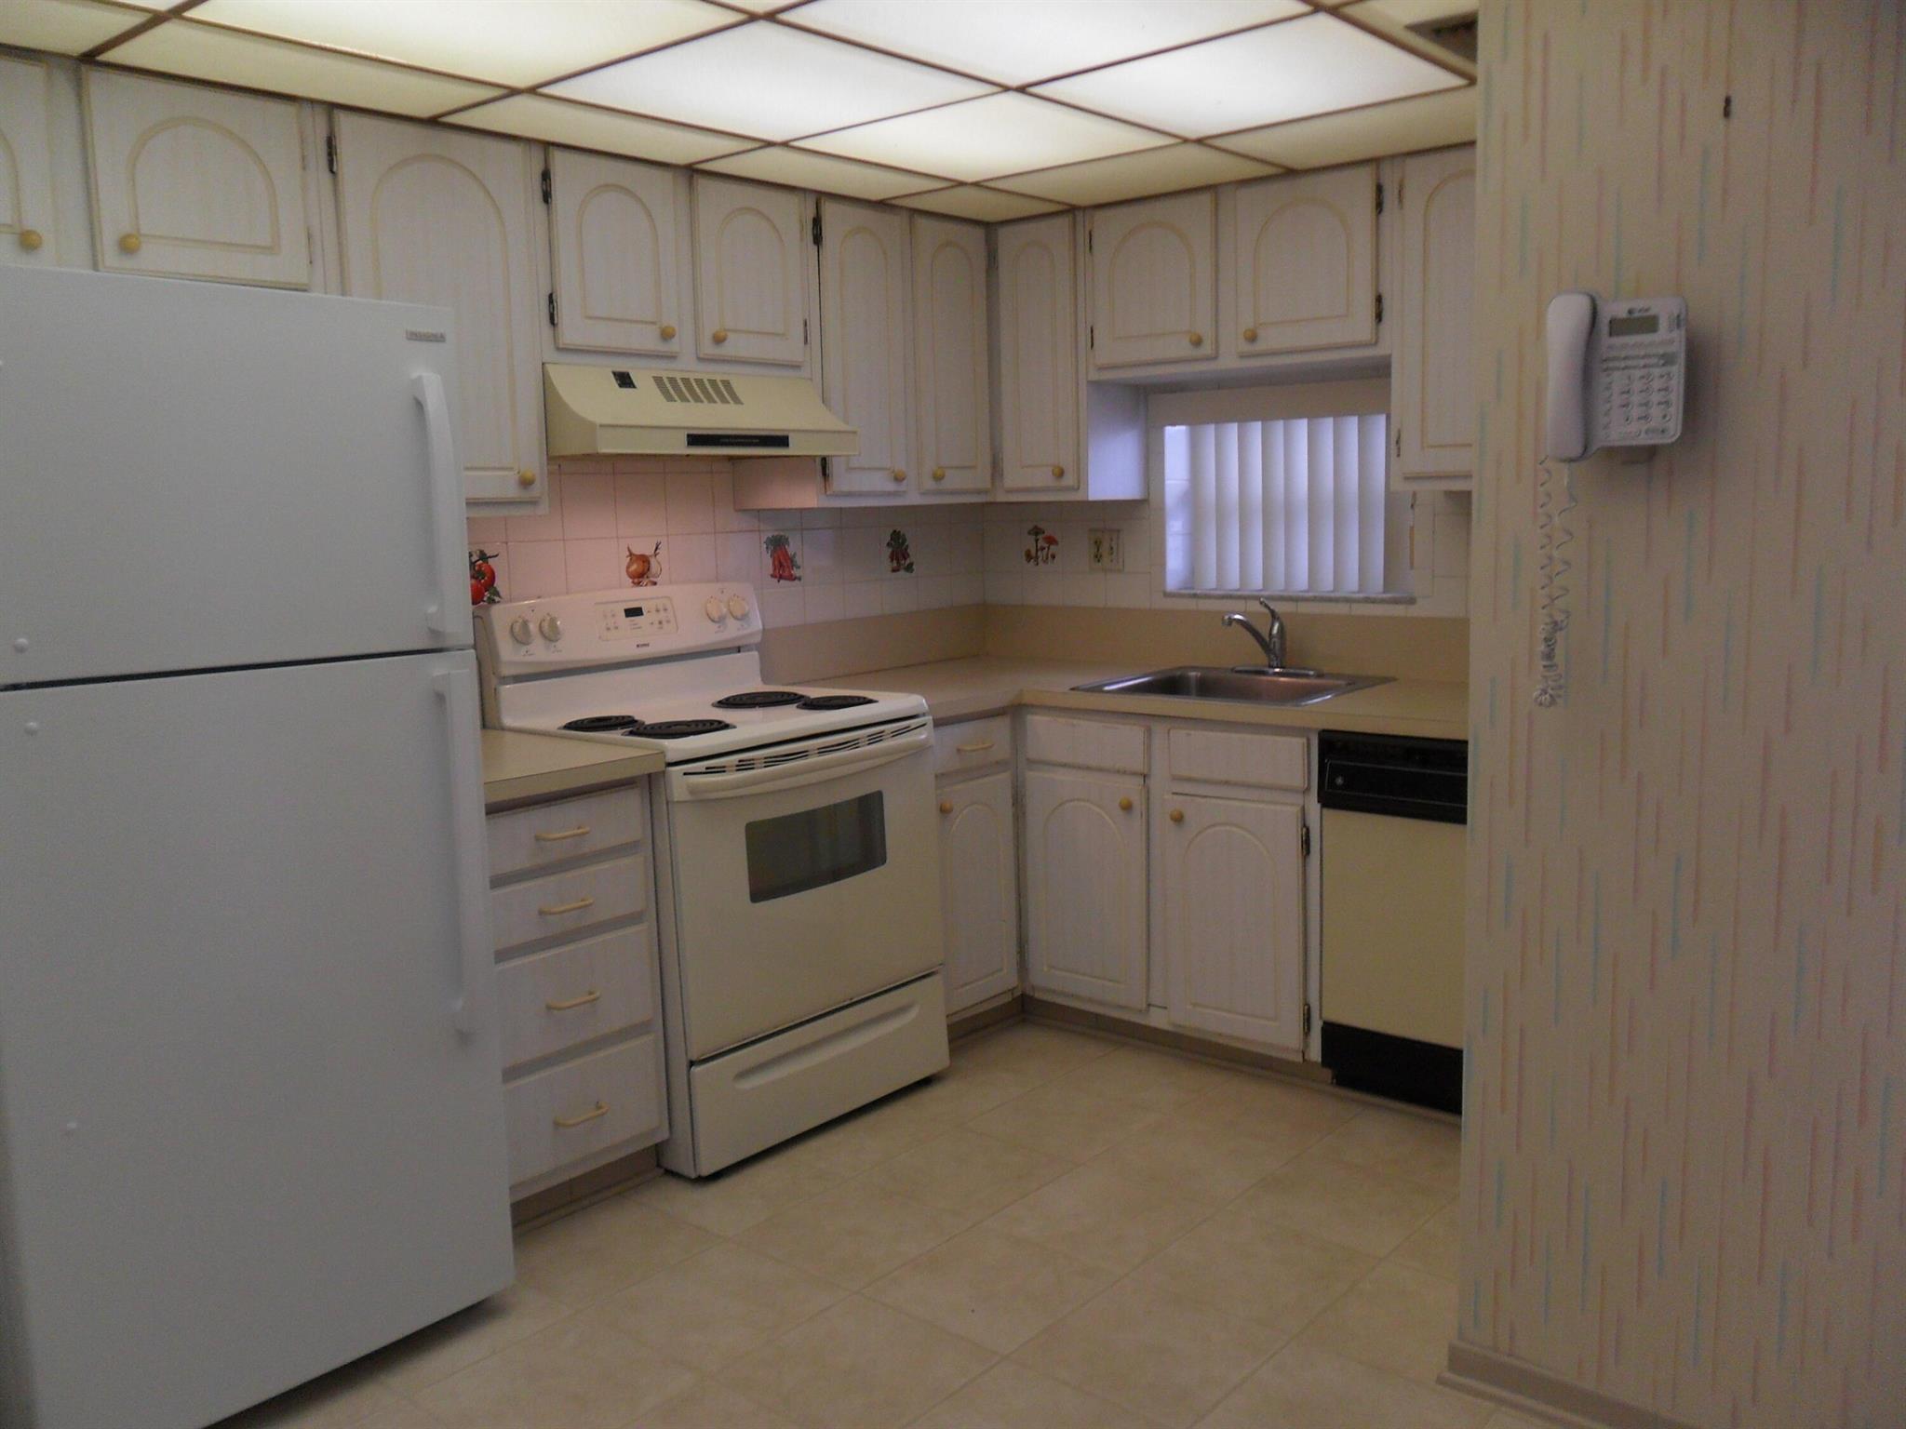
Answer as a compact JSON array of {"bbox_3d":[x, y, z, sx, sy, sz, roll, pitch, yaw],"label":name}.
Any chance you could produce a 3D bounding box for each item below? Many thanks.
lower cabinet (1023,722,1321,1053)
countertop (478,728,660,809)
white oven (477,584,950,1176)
[{"bbox_3d":[0.667,0.347,3.765,0.835,0.764,0.580,5,11,40],"label":"lower cabinet"},{"bbox_3d":[-0.967,0.098,2.984,0.649,0.041,0.457,6,11,40],"label":"countertop"},{"bbox_3d":[-0.526,0.318,3.461,0.710,1.185,0.782,6,11,40],"label":"white oven"}]

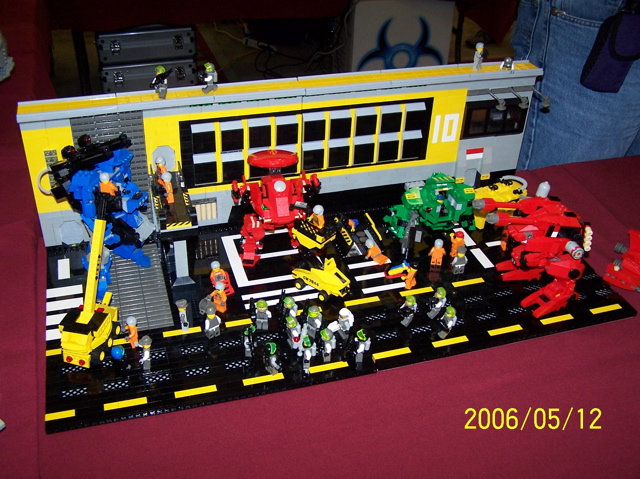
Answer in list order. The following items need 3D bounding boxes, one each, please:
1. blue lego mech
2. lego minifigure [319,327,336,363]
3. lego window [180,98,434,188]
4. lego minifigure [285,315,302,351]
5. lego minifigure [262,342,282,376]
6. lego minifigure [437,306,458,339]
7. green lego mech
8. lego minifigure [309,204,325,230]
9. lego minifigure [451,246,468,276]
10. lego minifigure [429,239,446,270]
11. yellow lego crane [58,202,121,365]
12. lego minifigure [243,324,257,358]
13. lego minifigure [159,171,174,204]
[{"bbox_3d":[-0.274,-0.030,0.915,0.112,0.192,0.108,17,37,19],"label":"blue lego mech"},{"bbox_3d":[0.009,0.126,0.841,0.022,0.042,0.025,-10,36,-19],"label":"lego minifigure"},{"bbox_3d":[-0.010,-0.142,1.025,0.378,0.107,0.020,-8,36,-15],"label":"lego window"},{"bbox_3d":[-0.032,0.115,0.855,0.022,0.042,0.025,-23,42,-32],"label":"lego minifigure"},{"bbox_3d":[-0.055,0.140,0.816,0.023,0.042,0.025,-6,35,-12],"label":"lego minifigure"},{"bbox_3d":[0.161,0.104,0.883,0.025,0.042,0.025,-11,37,-20],"label":"lego minifigure"},{"bbox_3d":[0.171,-0.044,1.061,0.150,0.090,0.108,-3,35,-9],"label":"green lego mech"},{"bbox_3d":[-0.004,-0.036,1.027,0.024,0.033,0.022,31,44,34],"label":"lego minifigure"},{"bbox_3d":[0.198,0.030,0.996,0.026,0.042,0.015,14,36,16],"label":"lego minifigure"},{"bbox_3d":[0.170,0.018,1.014,0.023,0.040,0.014,5,35,4],"label":"lego minifigure"},{"bbox_3d":[-0.266,0.060,0.813,0.044,0.158,0.112,10,35,10],"label":"yellow lego crane"},{"bbox_3d":[-0.084,0.122,0.840,0.019,0.042,0.025,-4,35,-10],"label":"lego minifigure"},{"bbox_3d":[-0.201,-0.068,0.922,0.015,0.041,0.022,-16,39,-25],"label":"lego minifigure"}]

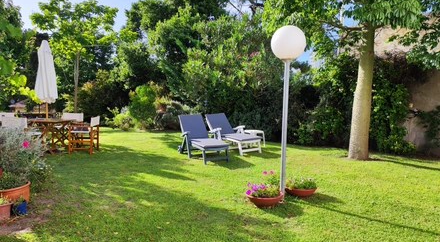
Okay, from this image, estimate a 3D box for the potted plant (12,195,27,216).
[{"bbox_3d":[-2.432,1.012,3.857,0.155,0.220,0.155,-2,6,-33],"label":"potted plant"}]

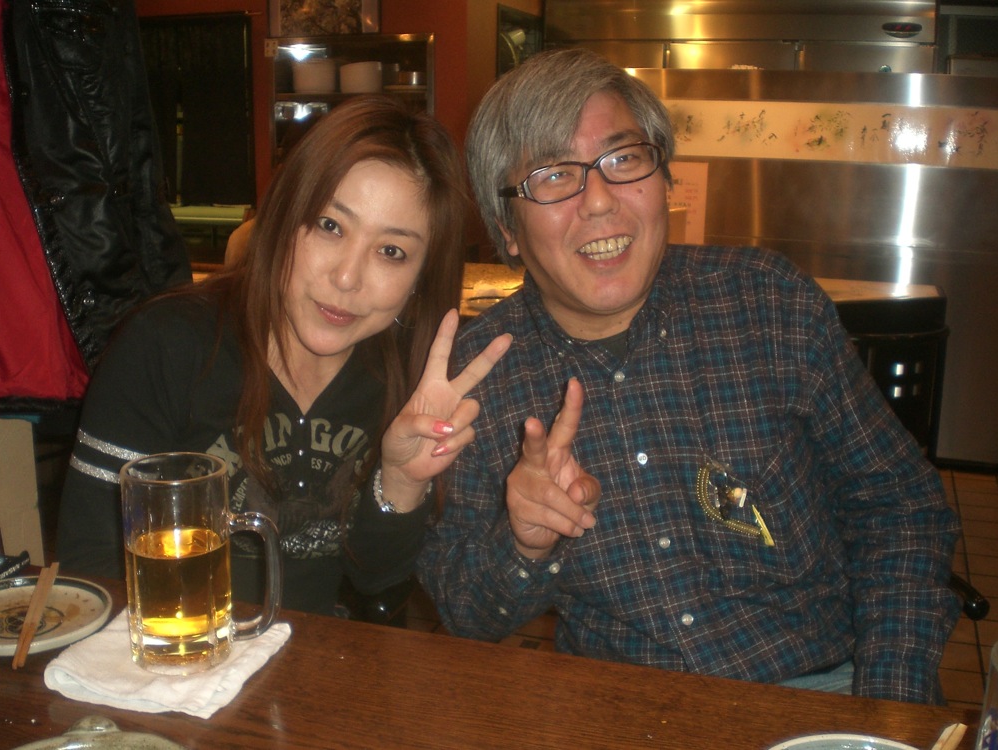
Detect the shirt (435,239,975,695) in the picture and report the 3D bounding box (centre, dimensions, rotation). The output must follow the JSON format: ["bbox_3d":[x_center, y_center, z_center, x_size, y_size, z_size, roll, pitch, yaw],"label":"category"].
[{"bbox_3d":[0.200,0.120,1.130,0.520,0.490,0.330,-3,12,12],"label":"shirt"}]

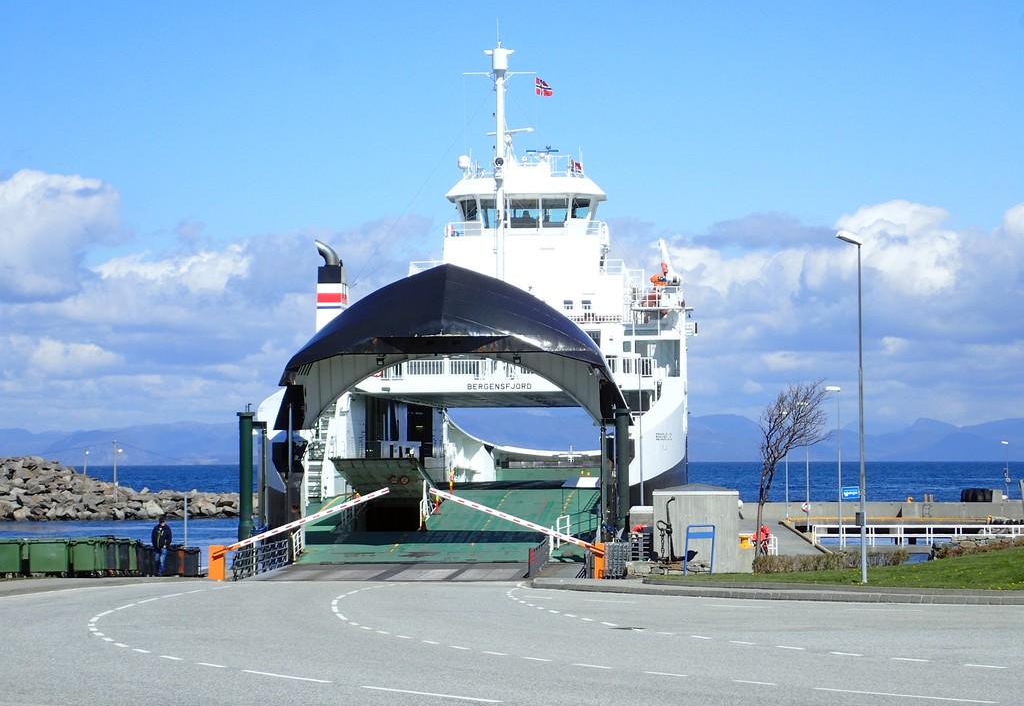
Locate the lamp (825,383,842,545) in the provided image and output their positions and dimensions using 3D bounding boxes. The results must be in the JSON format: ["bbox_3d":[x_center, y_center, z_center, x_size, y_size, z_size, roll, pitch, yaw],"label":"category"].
[{"bbox_3d":[18.459,6.687,170.138,0.850,9.453,0.300,0,-2,-6],"label":"lamp"}]

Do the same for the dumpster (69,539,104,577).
[{"bbox_3d":[-13.181,6.372,91.922,0.790,1.210,1.280,-1,-2,7],"label":"dumpster"}]

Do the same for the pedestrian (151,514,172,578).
[{"bbox_3d":[-10.786,5.974,91.033,0.600,1.840,0.420,-1,-2,11],"label":"pedestrian"}]

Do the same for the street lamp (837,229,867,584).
[{"bbox_3d":[9.432,1.510,82.524,0.850,9.817,0.320,1,-2,-26],"label":"street lamp"}]

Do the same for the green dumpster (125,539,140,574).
[{"bbox_3d":[-12.038,6.469,93.220,0.600,1.120,0.750,1,-3,-37],"label":"green dumpster"}]

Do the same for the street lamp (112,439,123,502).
[{"bbox_3d":[-45.925,13.811,345.027,1.100,7.324,0.400,-1,-2,17],"label":"street lamp"}]

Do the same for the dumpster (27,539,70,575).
[{"bbox_3d":[-14.355,6.367,91.622,1.330,1.210,0.790,0,-2,0],"label":"dumpster"}]

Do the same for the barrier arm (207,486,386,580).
[{"bbox_3d":[-6.386,5.427,88.650,5.470,2.760,0.500,0,-2,0],"label":"barrier arm"}]

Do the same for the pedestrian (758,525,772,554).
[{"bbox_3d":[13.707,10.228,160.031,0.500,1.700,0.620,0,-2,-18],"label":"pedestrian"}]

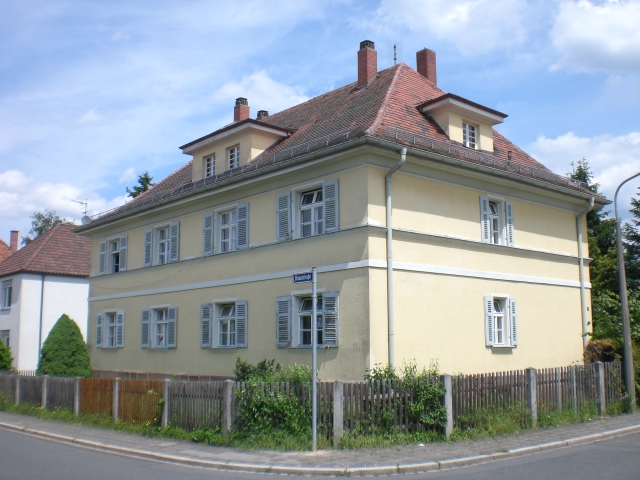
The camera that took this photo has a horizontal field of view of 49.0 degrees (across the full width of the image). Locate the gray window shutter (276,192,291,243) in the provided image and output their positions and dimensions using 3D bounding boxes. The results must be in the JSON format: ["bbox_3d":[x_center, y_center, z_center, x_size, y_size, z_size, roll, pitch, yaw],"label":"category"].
[{"bbox_3d":[-1.051,-0.660,19.839,0.061,1.384,0.580,7,-11,-41],"label":"gray window shutter"}]

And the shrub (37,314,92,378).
[{"bbox_3d":[-8.938,3.908,24.305,1.900,2.650,1.900,7,-11,-41],"label":"shrub"}]

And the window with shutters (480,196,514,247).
[{"bbox_3d":[5.298,-0.532,21.041,1.598,1.404,0.204,7,-11,-41],"label":"window with shutters"}]

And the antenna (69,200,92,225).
[{"bbox_3d":[-15.919,-1.861,46.700,0.900,1.800,1.550,-8,-11,41],"label":"antenna"}]

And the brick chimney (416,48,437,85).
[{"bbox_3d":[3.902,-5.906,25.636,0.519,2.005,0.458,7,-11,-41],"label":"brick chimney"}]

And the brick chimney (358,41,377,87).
[{"bbox_3d":[1.679,-6.096,24.526,0.519,1.830,0.427,7,-11,-41],"label":"brick chimney"}]

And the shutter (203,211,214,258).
[{"bbox_3d":[-3.638,-0.191,22.737,0.061,1.374,0.611,7,-11,-41],"label":"shutter"}]

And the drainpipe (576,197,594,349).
[{"bbox_3d":[8.995,1.713,23.555,0.173,6.218,0.488,7,-11,-41],"label":"drainpipe"}]

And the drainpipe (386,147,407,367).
[{"bbox_3d":[1.888,0.833,17.352,0.173,6.197,0.488,7,-11,-41],"label":"drainpipe"}]

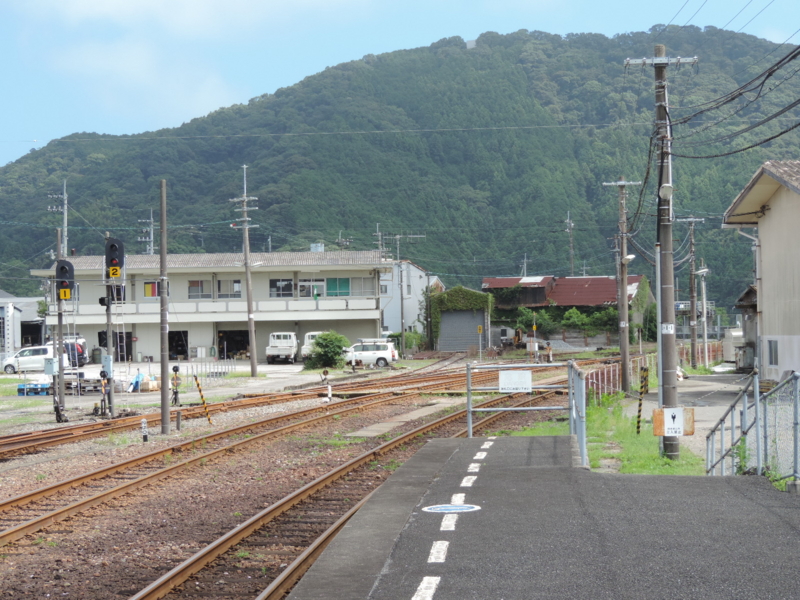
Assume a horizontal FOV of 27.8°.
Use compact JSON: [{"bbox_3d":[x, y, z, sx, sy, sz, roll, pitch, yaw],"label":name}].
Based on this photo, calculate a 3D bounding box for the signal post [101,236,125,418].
[{"bbox_3d":[-8.175,0.739,46.000,0.680,5.250,0.600,-1,-1,0],"label":"signal post"}]

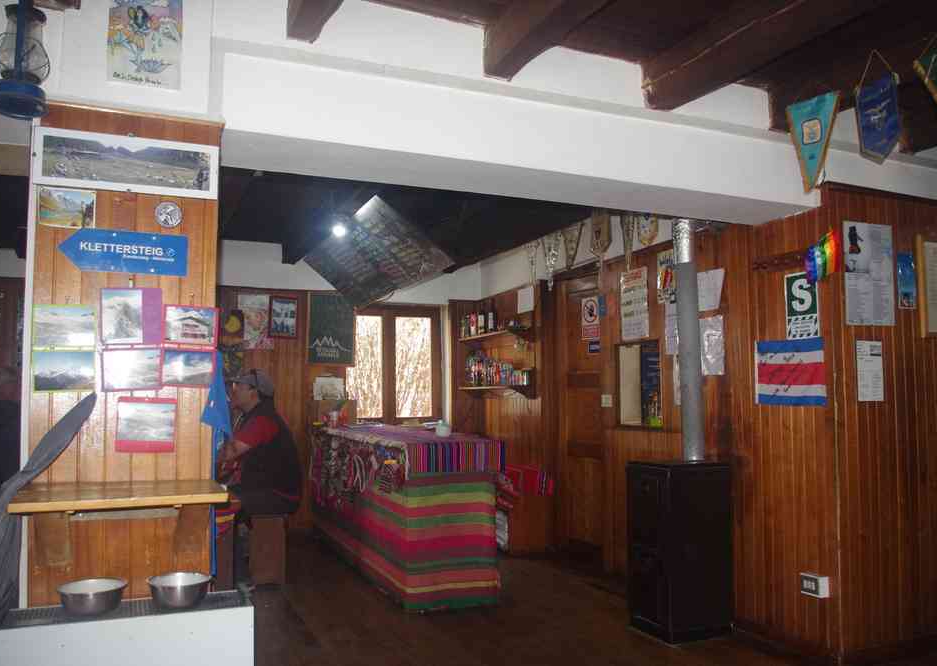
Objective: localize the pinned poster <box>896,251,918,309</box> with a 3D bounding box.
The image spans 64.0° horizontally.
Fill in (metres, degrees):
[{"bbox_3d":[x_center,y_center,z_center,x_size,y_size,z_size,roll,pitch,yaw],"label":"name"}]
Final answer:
[{"bbox_3d":[2.140,-0.254,3.657,0.130,0.285,0.010,2,-4,-23],"label":"pinned poster"}]

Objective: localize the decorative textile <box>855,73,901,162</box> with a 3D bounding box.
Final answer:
[{"bbox_3d":[1.463,-0.748,2.685,0.017,0.299,0.169,2,-4,-23],"label":"decorative textile"}]

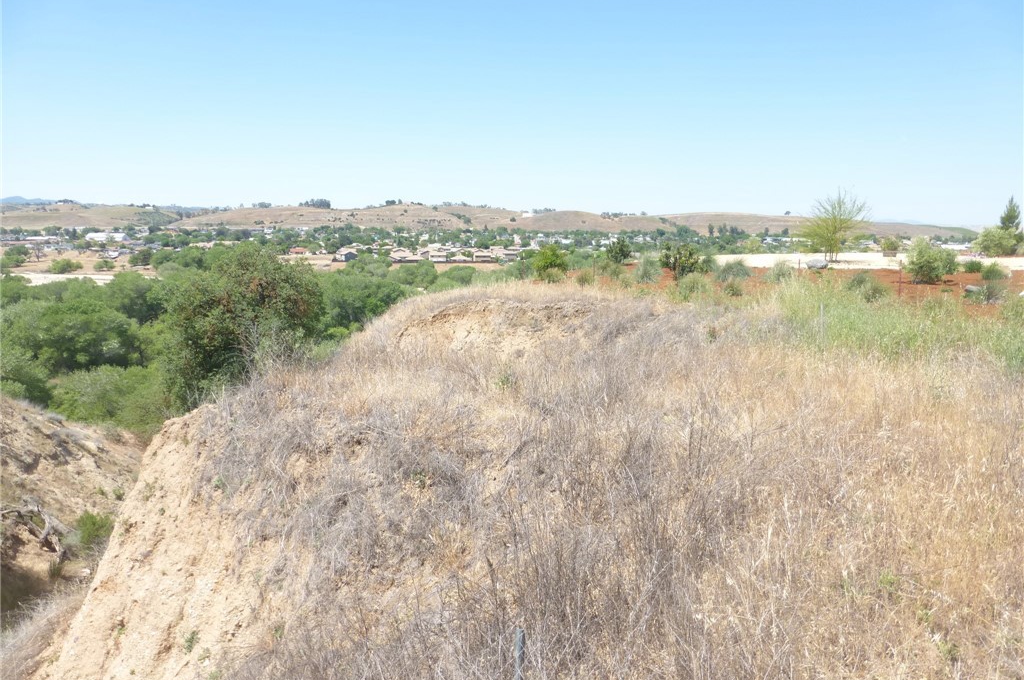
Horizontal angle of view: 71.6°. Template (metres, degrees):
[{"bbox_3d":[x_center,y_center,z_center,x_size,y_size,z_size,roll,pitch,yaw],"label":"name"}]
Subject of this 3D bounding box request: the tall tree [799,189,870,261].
[{"bbox_3d":[18.821,-6.751,41.500,4.380,4.330,4.030,0,10,0],"label":"tall tree"}]

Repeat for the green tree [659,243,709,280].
[{"bbox_3d":[6.744,-3.131,28.500,1.650,1.570,1.510,0,10,0],"label":"green tree"}]

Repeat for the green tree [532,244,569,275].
[{"bbox_3d":[1.675,-3.372,30.500,1.500,1.460,1.380,0,10,0],"label":"green tree"}]

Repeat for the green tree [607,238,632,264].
[{"bbox_3d":[5.981,-4.979,39.500,1.450,1.560,1.330,0,10,0],"label":"green tree"}]

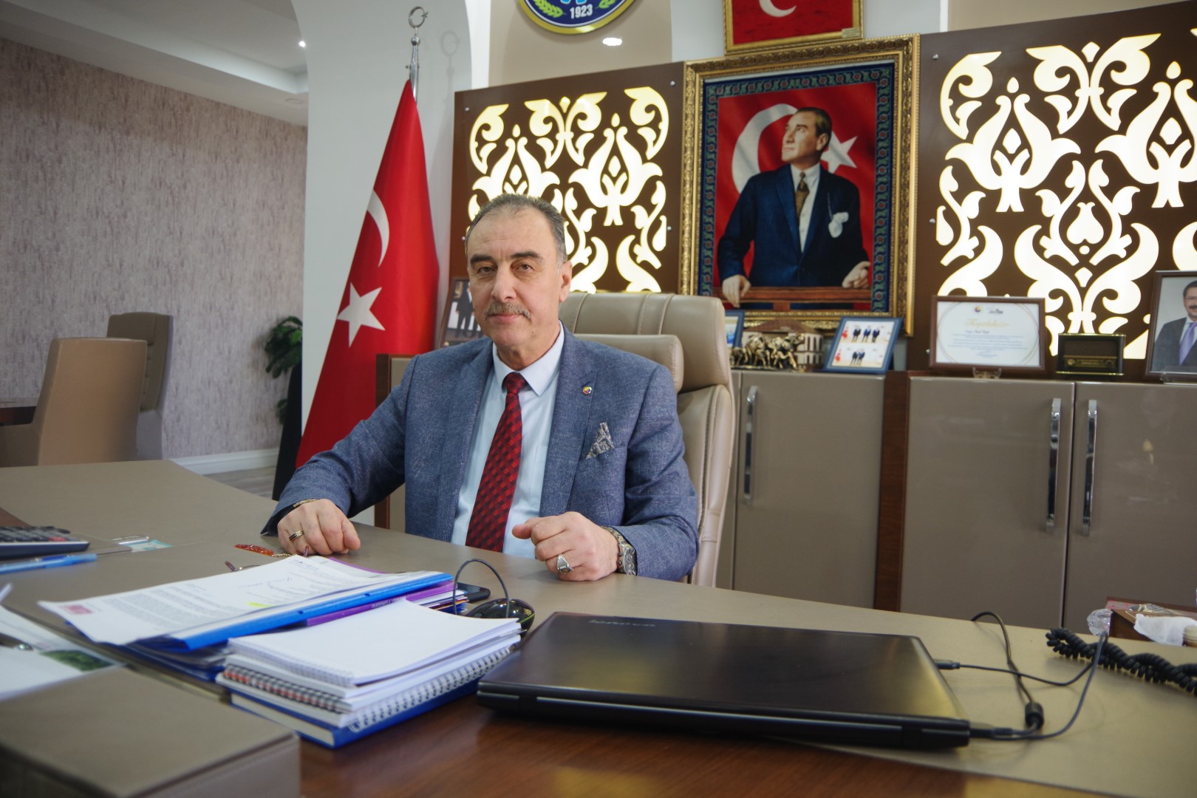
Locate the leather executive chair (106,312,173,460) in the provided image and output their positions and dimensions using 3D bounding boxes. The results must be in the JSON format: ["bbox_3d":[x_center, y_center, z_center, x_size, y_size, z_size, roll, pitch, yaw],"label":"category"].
[{"bbox_3d":[-2.820,0.121,4.940,0.620,1.220,0.680,3,3,26],"label":"leather executive chair"}]

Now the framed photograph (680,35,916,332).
[{"bbox_3d":[0.660,-0.698,3.040,0.768,0.943,0.055,3,3,24],"label":"framed photograph"}]

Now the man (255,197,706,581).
[{"bbox_3d":[-0.165,0.322,1.330,0.630,1.310,0.700,2,3,16],"label":"man"}]

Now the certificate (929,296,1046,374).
[{"bbox_3d":[1.124,-0.188,2.589,0.308,0.206,0.030,2,-10,13],"label":"certificate"}]

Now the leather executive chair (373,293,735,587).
[{"bbox_3d":[-0.080,0.385,1.510,0.660,1.180,0.700,3,3,20],"label":"leather executive chair"}]

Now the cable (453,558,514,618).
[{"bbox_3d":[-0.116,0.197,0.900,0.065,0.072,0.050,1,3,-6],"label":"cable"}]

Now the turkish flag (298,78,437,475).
[{"bbox_3d":[-0.944,-0.453,3.625,0.560,1.600,0.260,3,3,26],"label":"turkish flag"}]

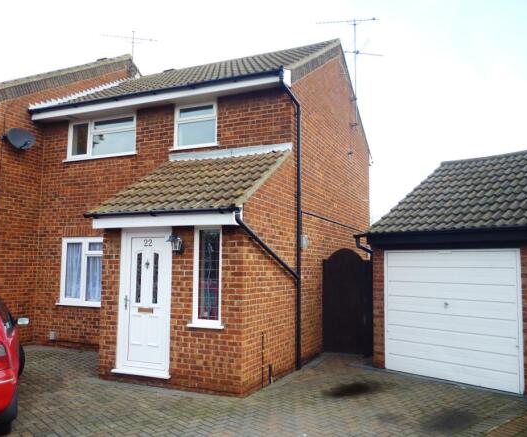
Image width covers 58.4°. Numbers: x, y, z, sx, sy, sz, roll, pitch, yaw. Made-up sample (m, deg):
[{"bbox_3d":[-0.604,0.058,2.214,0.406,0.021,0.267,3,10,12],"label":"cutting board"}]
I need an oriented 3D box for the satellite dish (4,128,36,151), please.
[{"bbox_3d":[-4.939,-1.626,9.669,0.300,0.450,0.550,-5,-8,43],"label":"satellite dish"}]

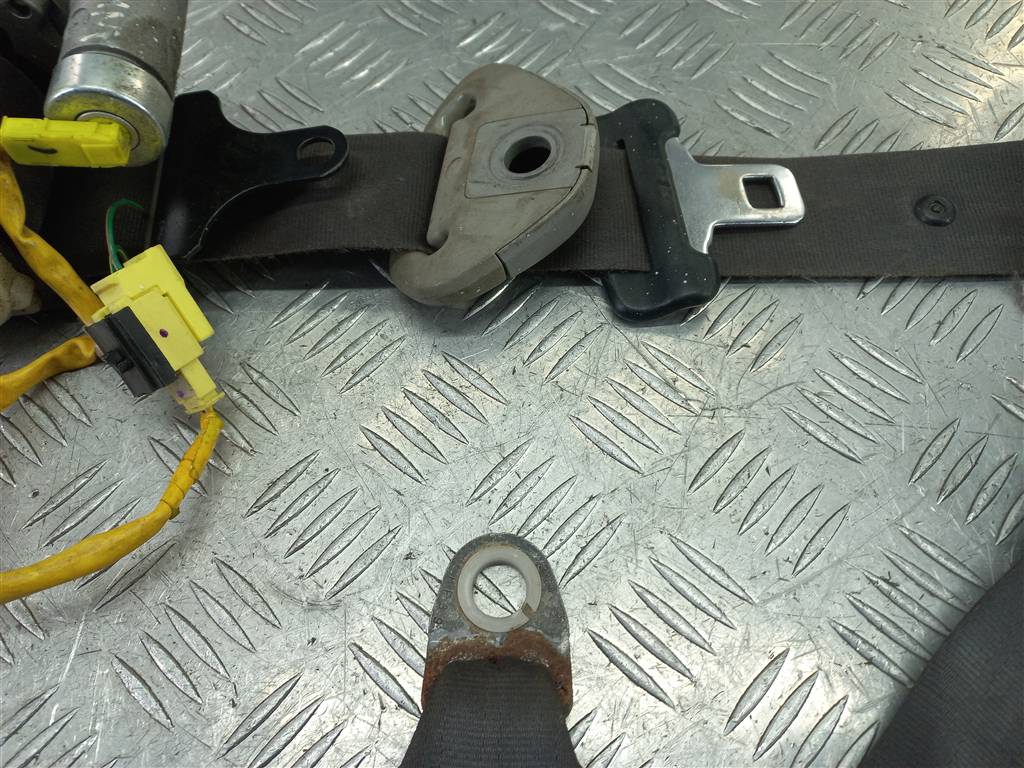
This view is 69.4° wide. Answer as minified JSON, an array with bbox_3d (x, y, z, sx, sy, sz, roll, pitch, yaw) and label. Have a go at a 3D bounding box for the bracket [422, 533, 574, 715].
[{"bbox_3d":[-0.003,0.053,0.169,0.032,0.009,0.040,0,62,2],"label":"bracket"}]

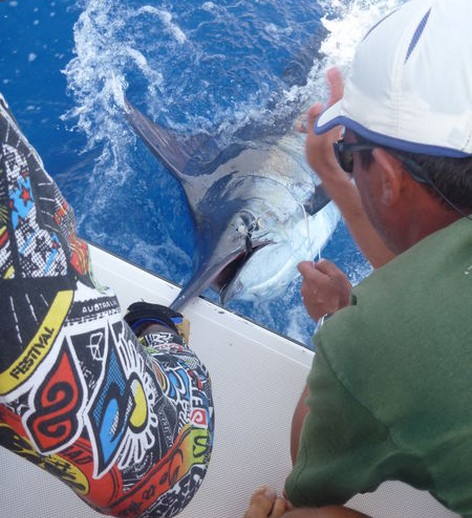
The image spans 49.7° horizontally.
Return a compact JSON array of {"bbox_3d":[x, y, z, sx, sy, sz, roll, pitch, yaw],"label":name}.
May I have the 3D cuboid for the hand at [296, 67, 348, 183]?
[{"bbox_3d":[0.145,-0.225,0.860,0.075,0.085,0.185,2,87,20],"label":"hand"}]

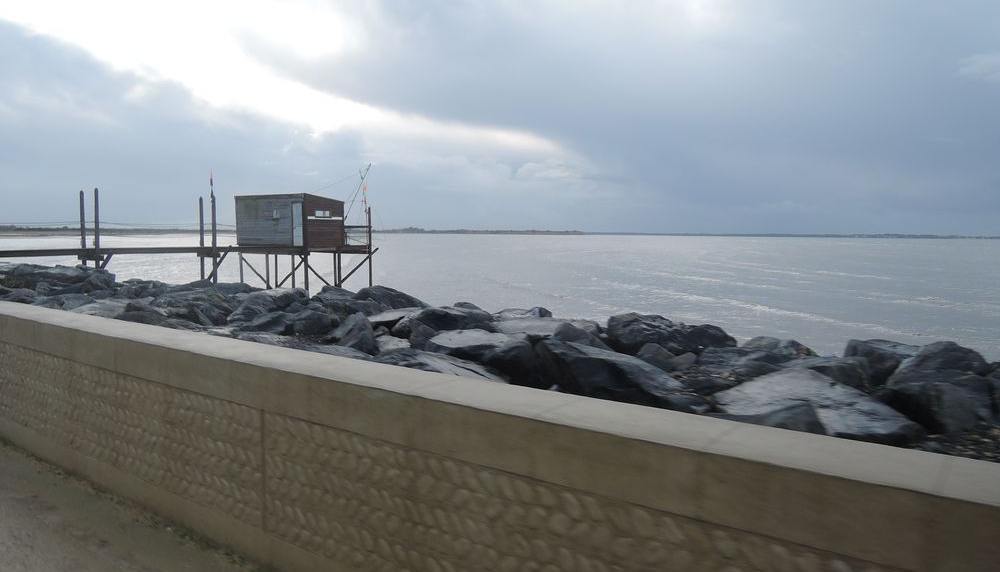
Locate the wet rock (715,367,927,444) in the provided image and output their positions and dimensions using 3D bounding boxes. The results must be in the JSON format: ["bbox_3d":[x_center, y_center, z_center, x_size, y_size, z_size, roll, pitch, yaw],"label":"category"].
[{"bbox_3d":[2.350,0.901,5.100,1.350,0.500,0.950,4,5,38],"label":"wet rock"}]

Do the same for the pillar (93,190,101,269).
[{"bbox_3d":[-14.143,-1.980,24.300,0.160,2.950,0.160,4,5,38],"label":"pillar"}]

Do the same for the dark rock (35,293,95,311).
[{"bbox_3d":[-7.419,0.337,11.804,0.877,0.421,0.702,-2,5,-32],"label":"dark rock"}]

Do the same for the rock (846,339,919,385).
[{"bbox_3d":[4.104,0.838,7.400,0.800,0.480,0.750,4,5,38],"label":"rock"}]

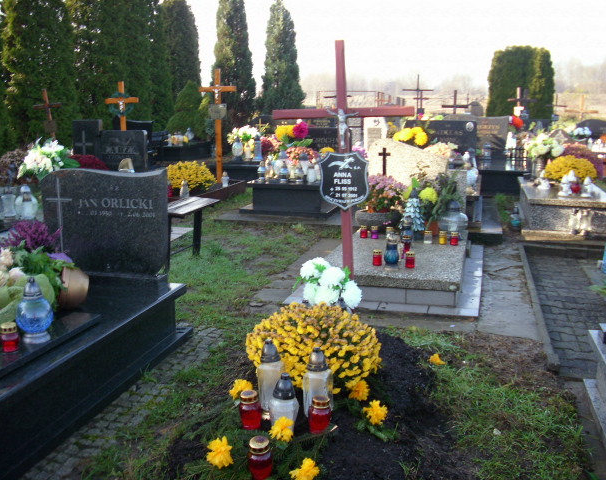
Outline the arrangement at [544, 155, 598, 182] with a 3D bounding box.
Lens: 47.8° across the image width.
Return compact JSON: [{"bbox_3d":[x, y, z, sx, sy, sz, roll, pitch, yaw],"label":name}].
[{"bbox_3d":[3.382,-0.877,8.613,0.680,0.384,0.646,3,11,14],"label":"arrangement"}]

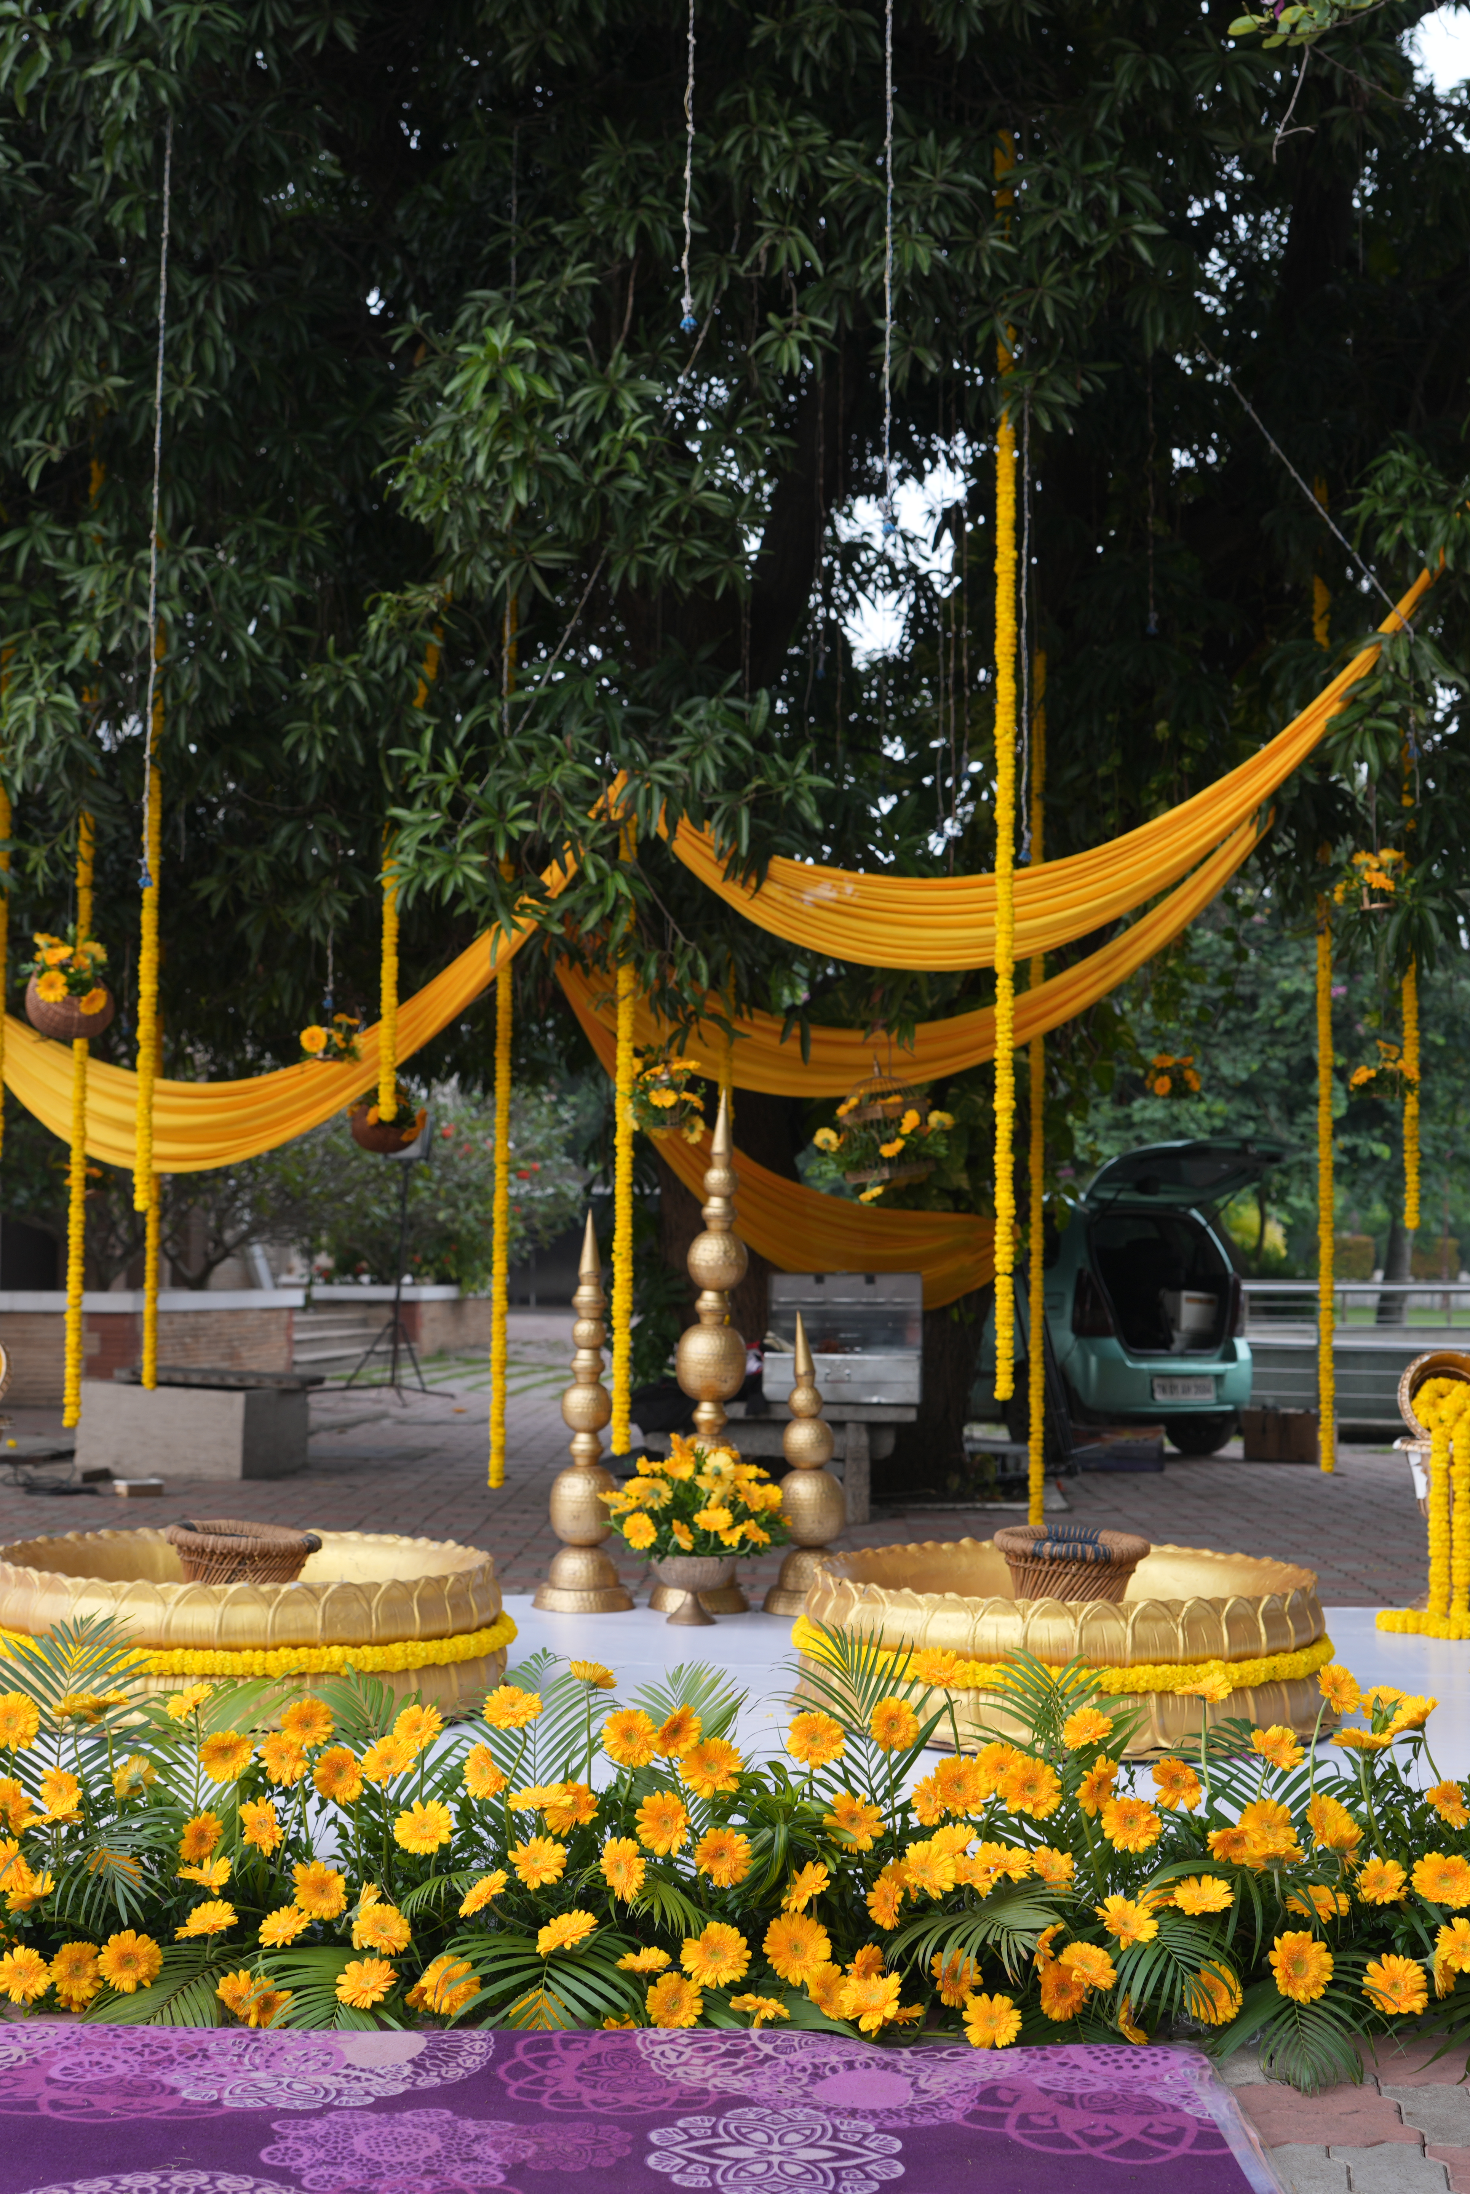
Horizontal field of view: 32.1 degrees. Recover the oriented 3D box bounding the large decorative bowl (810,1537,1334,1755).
[{"bbox_3d":[0.704,1.168,5.499,1.160,0.300,1.160,1,-4,0],"label":"large decorative bowl"}]

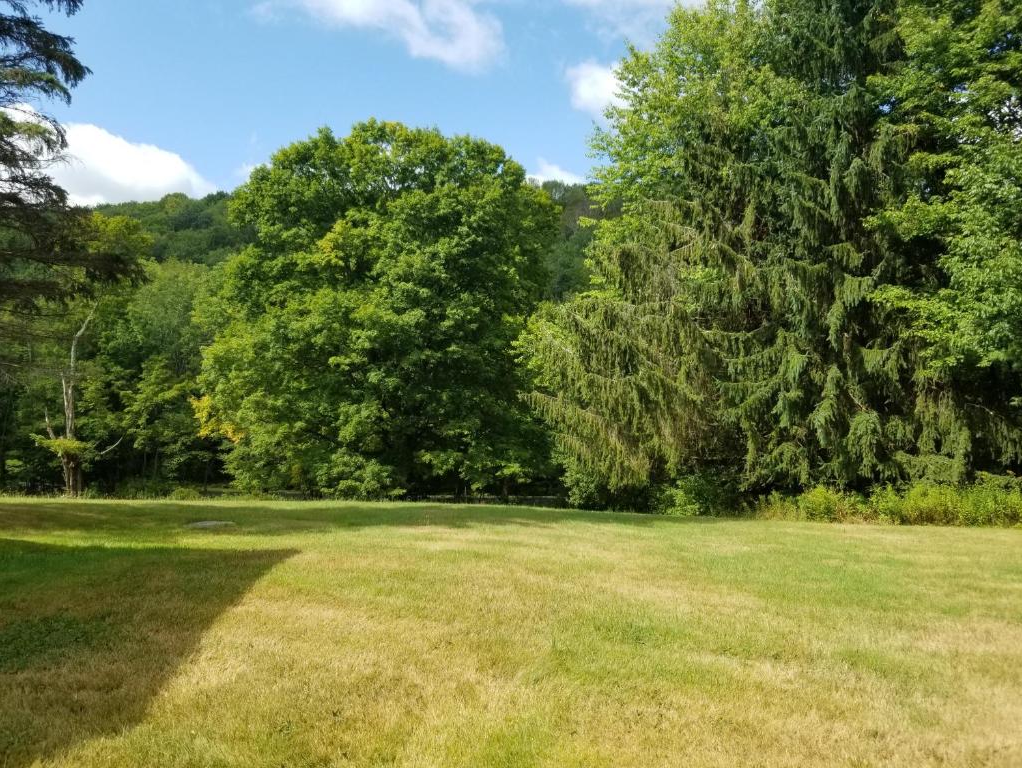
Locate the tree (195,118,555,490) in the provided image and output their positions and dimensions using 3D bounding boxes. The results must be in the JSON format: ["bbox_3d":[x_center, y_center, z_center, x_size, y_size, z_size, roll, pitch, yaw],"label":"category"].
[{"bbox_3d":[-5.159,-2.781,29.500,13.500,14.500,12.700,0,-3,-10],"label":"tree"}]

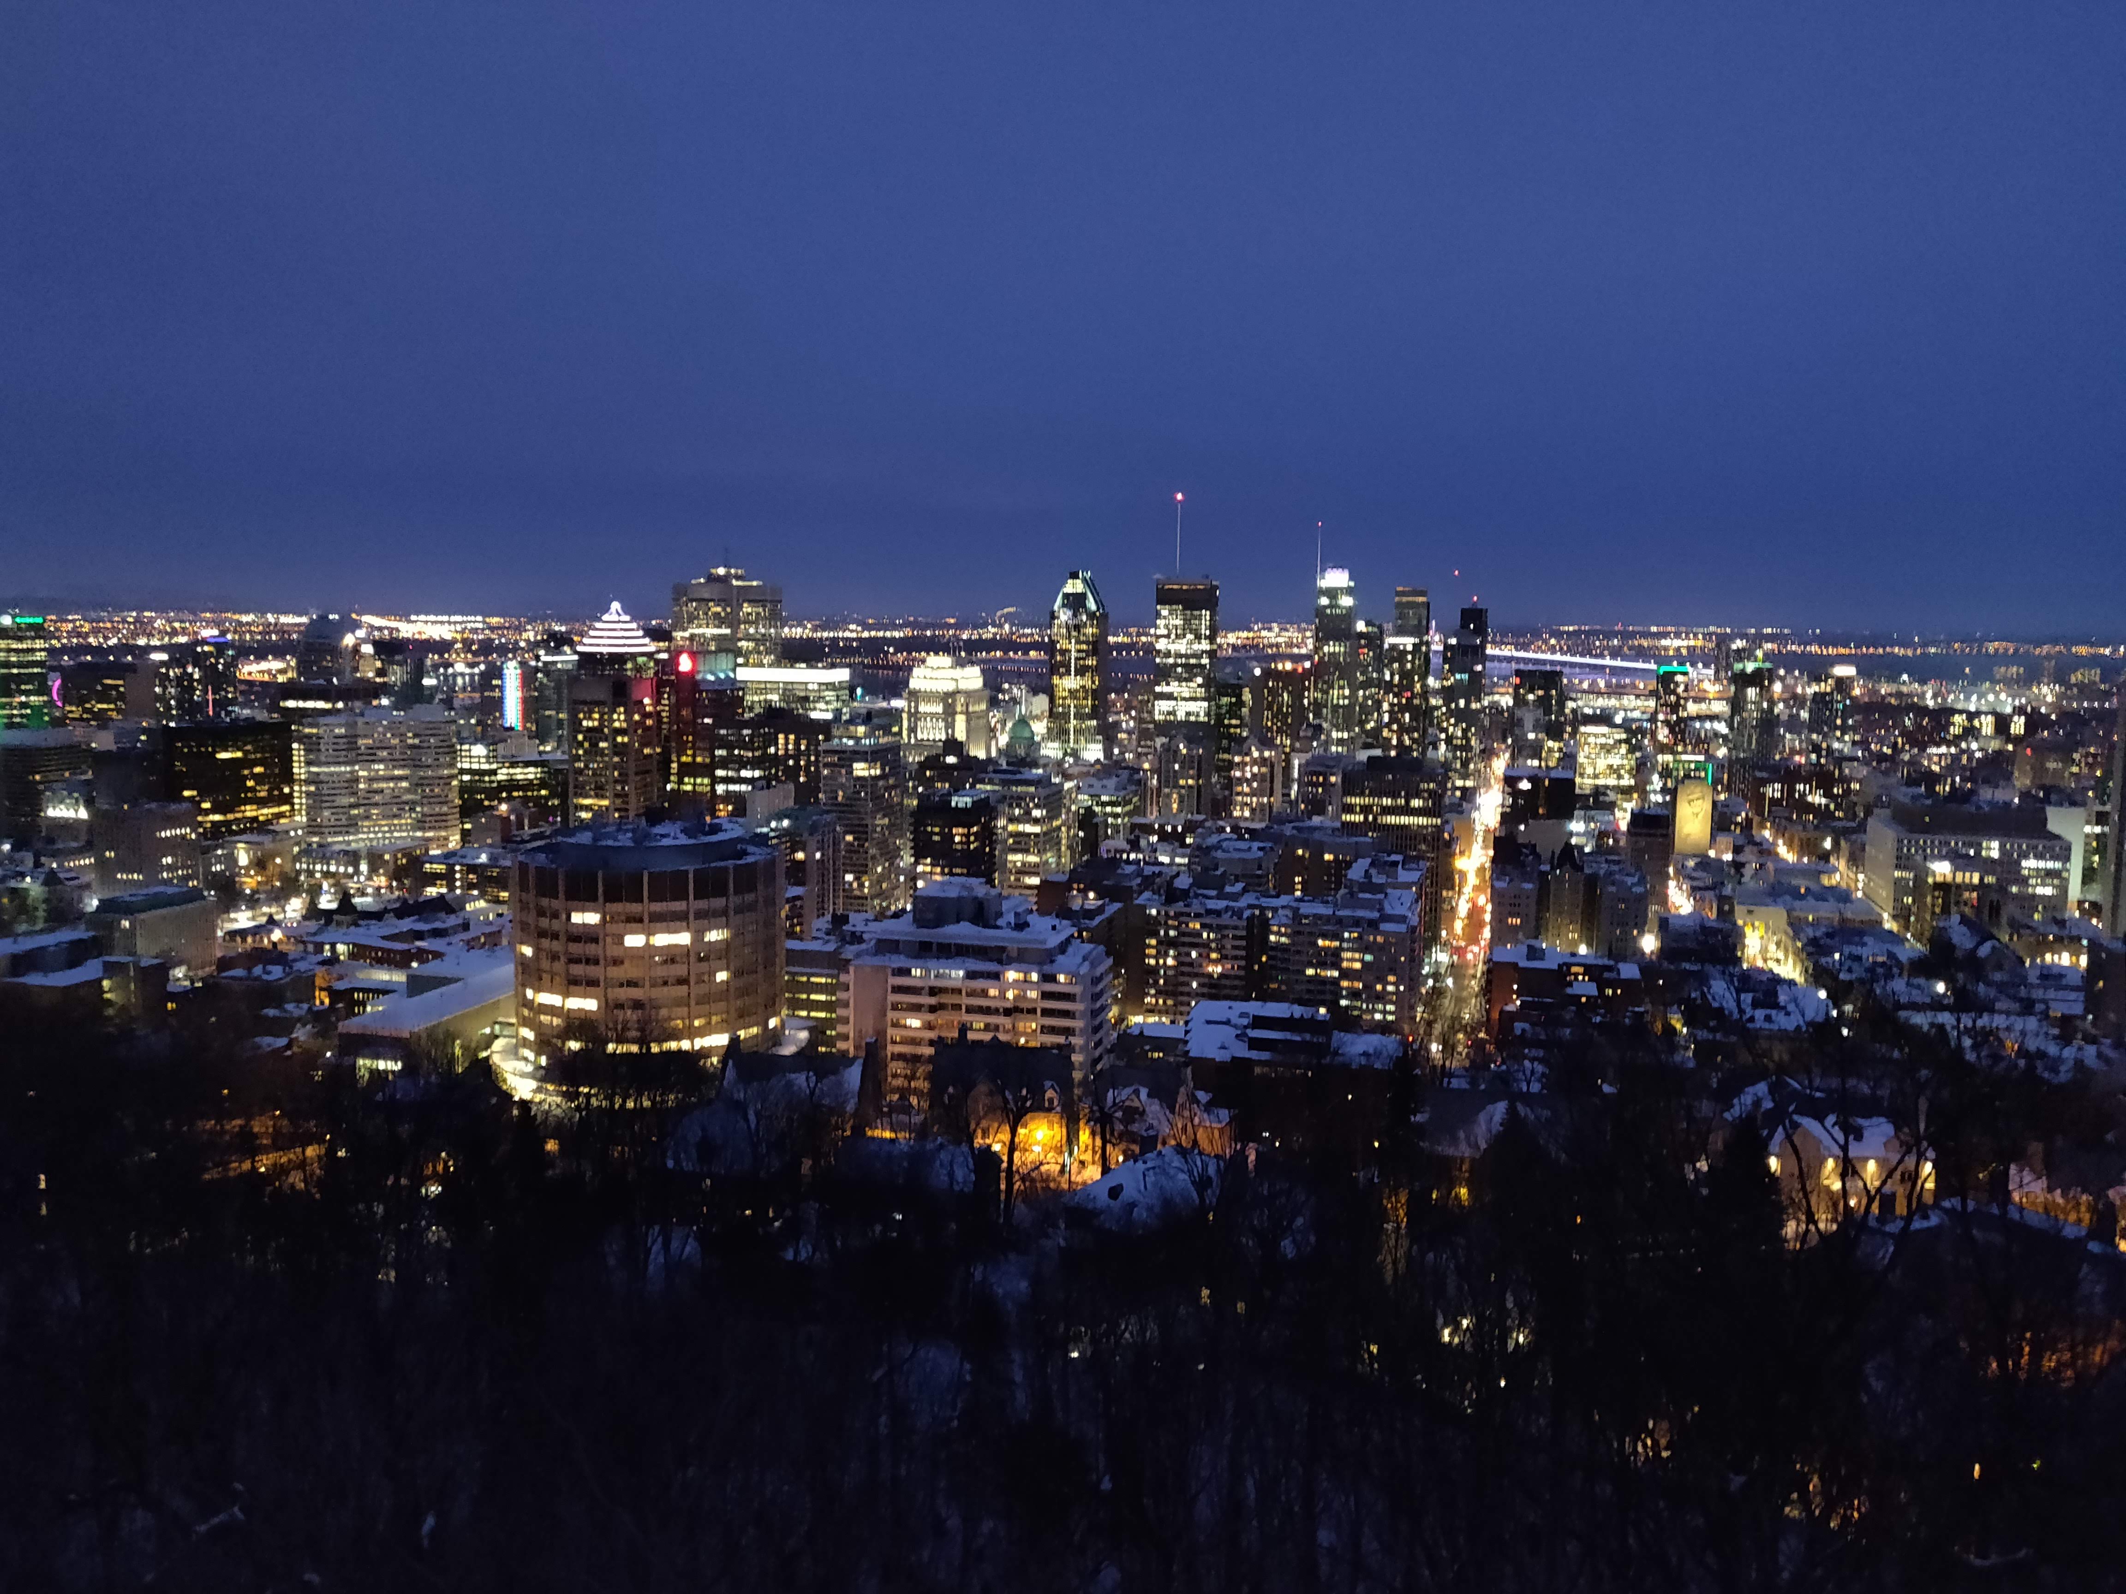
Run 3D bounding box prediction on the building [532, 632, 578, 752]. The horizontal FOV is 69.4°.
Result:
[{"bbox_3d":[-371.060,-49.510,1122.780,28.000,117.000,25.000,3,7,17],"label":"building"}]

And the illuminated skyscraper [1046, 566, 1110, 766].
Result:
[{"bbox_3d":[15.770,-127.670,1565.990,47.930,205.000,47.930,3,7,16],"label":"illuminated skyscraper"}]

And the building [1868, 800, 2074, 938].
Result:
[{"bbox_3d":[432.990,29.760,737.650,72.000,49.000,52.000,3,7,16],"label":"building"}]

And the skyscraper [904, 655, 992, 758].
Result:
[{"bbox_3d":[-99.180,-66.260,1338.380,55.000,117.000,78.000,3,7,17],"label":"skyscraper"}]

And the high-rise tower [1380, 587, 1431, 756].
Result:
[{"bbox_3d":[300.550,-97.090,1355.170,38.110,178.000,38.110,3,7,16],"label":"high-rise tower"}]

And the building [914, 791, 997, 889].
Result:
[{"bbox_3d":[-45.850,30.350,647.050,27.000,64.000,26.000,3,7,17],"label":"building"}]

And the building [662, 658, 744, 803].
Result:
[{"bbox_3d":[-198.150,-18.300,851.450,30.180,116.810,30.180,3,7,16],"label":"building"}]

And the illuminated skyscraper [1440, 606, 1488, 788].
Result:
[{"bbox_3d":[390.720,-97.160,1496.110,37.000,172.000,34.000,3,7,16],"label":"illuminated skyscraper"}]

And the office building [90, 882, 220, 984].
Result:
[{"bbox_3d":[-261.920,39.620,441.320,18.000,23.000,27.000,3,7,15],"label":"office building"}]

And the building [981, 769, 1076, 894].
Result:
[{"bbox_3d":[-17.850,23.890,733.300,32.000,70.000,34.000,3,7,17],"label":"building"}]

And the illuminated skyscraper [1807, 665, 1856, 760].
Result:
[{"bbox_3d":[650.990,-55.540,1298.320,38.000,106.000,32.000,3,7,17],"label":"illuminated skyscraper"}]

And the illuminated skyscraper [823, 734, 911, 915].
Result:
[{"bbox_3d":[-85.390,19.070,671.980,25.050,90.000,38.540,3,7,16],"label":"illuminated skyscraper"}]

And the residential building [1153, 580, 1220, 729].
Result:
[{"bbox_3d":[107.090,-96.880,1328.830,45.000,183.000,34.000,3,7,17],"label":"residential building"}]

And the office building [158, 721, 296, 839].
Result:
[{"bbox_3d":[-460.800,-1.560,848.970,32.780,79.660,54.640,3,7,16],"label":"office building"}]

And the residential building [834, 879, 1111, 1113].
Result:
[{"bbox_3d":[-15.170,31.960,266.230,43.000,34.000,20.000,2,7,10],"label":"residential building"}]

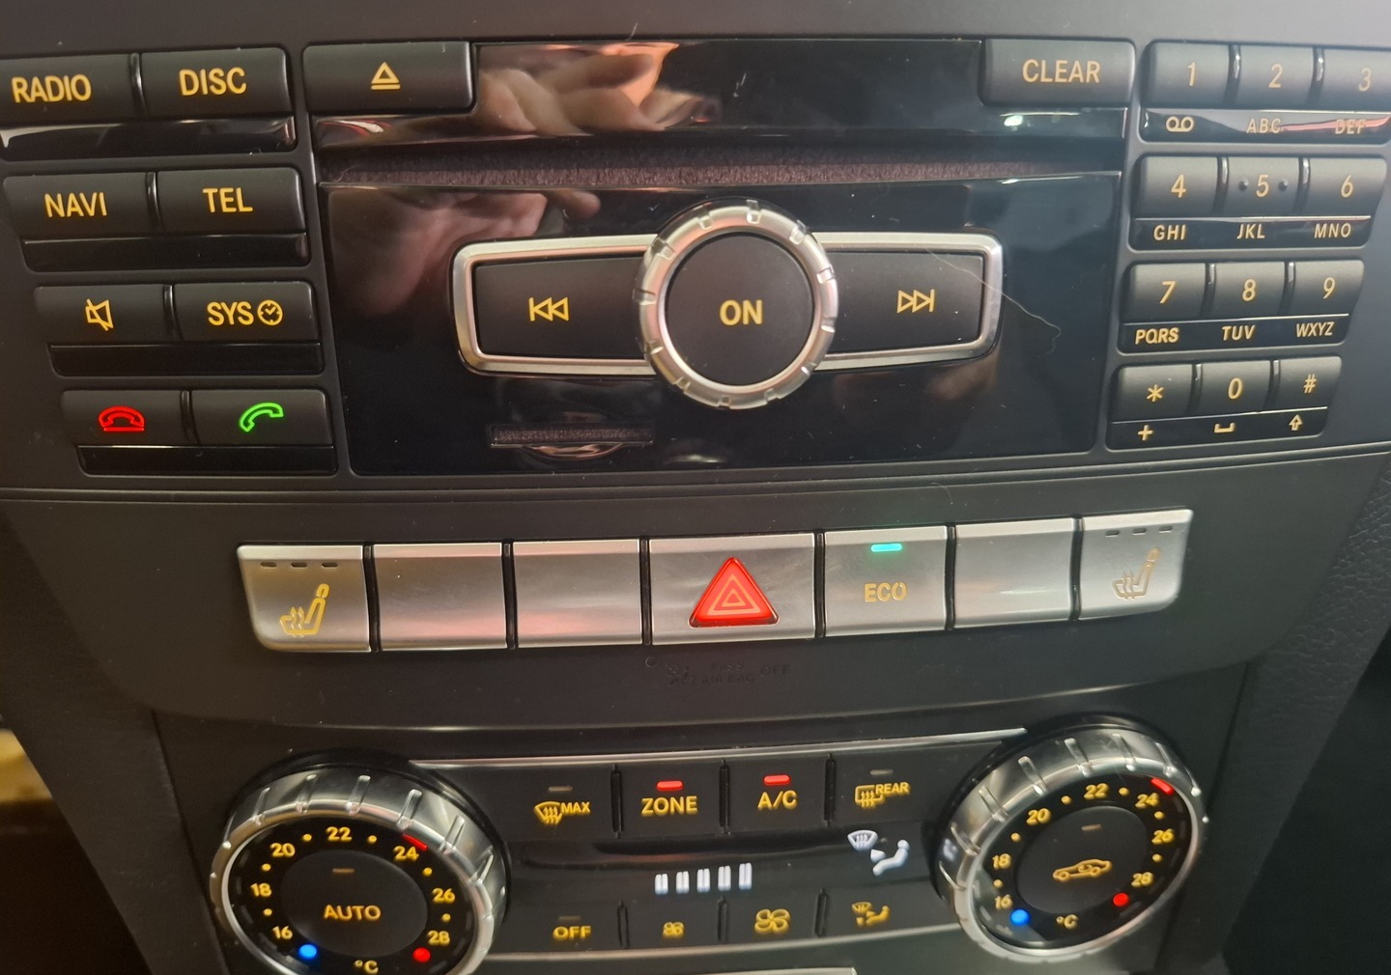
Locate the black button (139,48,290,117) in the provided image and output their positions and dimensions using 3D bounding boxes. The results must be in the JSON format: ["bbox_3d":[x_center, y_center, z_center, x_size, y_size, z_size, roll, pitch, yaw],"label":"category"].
[{"bbox_3d":[-0.073,-0.062,0.143,0.023,0.009,0.007,0,15,4],"label":"black button"}]

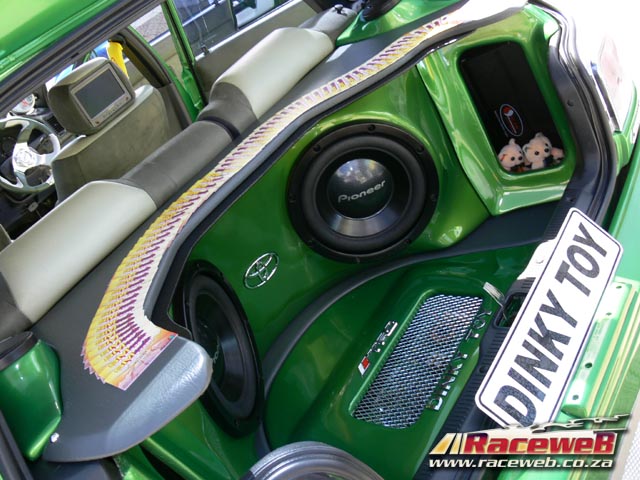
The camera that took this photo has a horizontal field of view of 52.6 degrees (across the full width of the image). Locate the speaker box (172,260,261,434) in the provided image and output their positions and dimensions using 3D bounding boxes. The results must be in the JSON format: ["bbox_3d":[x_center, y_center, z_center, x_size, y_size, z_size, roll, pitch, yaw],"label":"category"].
[{"bbox_3d":[-0.212,0.200,1.149,0.120,0.325,0.325,-21,23,12],"label":"speaker box"}]

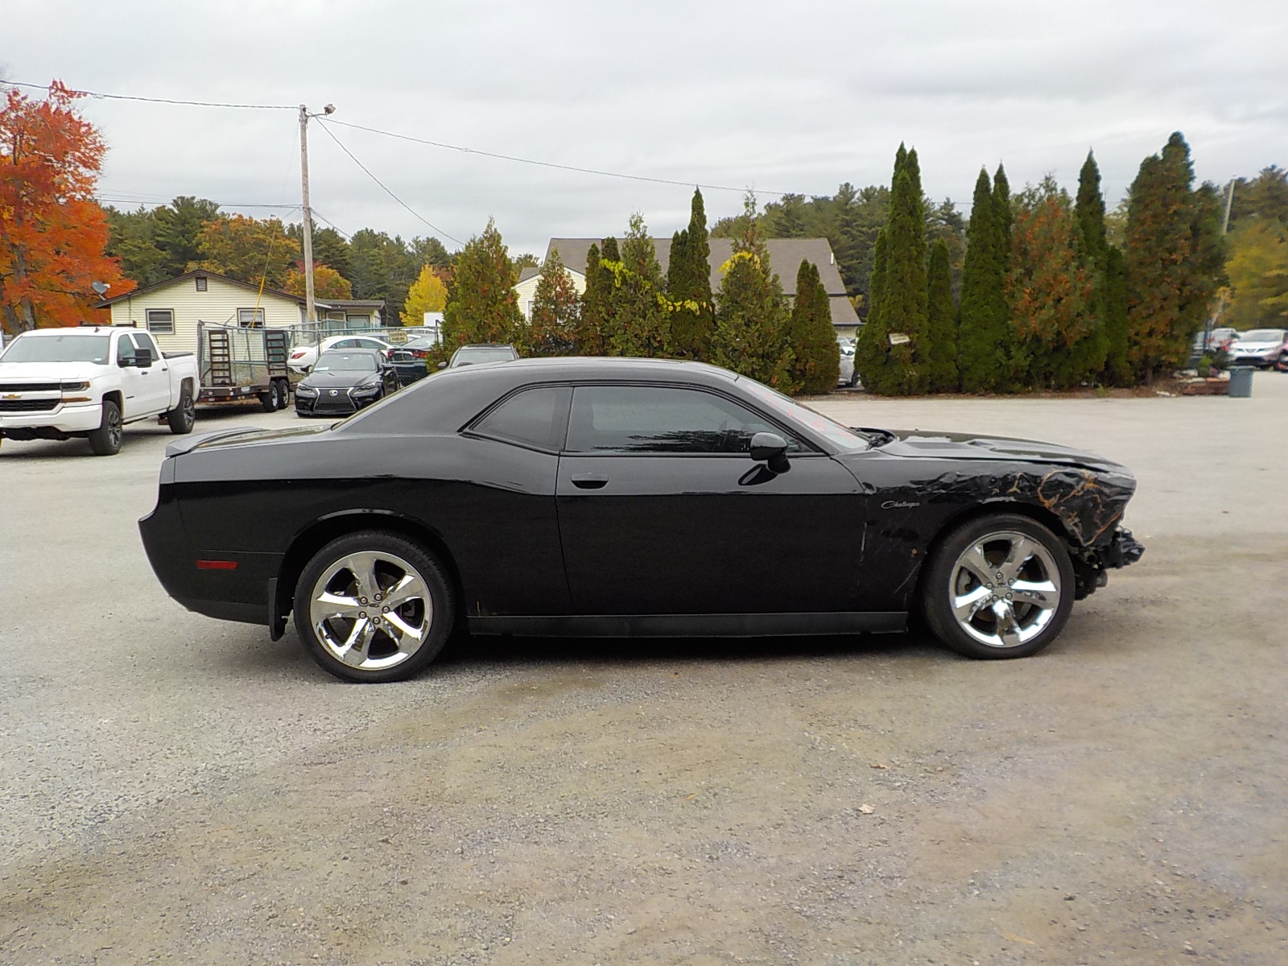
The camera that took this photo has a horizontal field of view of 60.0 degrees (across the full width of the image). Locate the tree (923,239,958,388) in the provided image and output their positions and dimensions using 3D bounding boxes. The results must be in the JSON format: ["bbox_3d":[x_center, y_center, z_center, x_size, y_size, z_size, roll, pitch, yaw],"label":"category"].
[{"bbox_3d":[8.172,-4.618,30.876,1.050,4.237,1.050,0,7,0],"label":"tree"}]

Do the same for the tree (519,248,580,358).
[{"bbox_3d":[-2.668,-4.575,31.672,1.750,4.162,1.750,-1,7,0],"label":"tree"}]

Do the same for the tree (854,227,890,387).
[{"bbox_3d":[6.437,-4.863,31.449,1.200,4.610,1.200,0,7,0],"label":"tree"}]

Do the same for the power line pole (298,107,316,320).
[{"bbox_3d":[-10.317,-7.092,34.388,0.280,8.802,0.280,0,7,0],"label":"power line pole"}]

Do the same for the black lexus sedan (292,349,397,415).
[{"bbox_3d":[-6.601,-2.261,25.017,1.810,1.430,4.660,-1,7,-7],"label":"black lexus sedan"}]

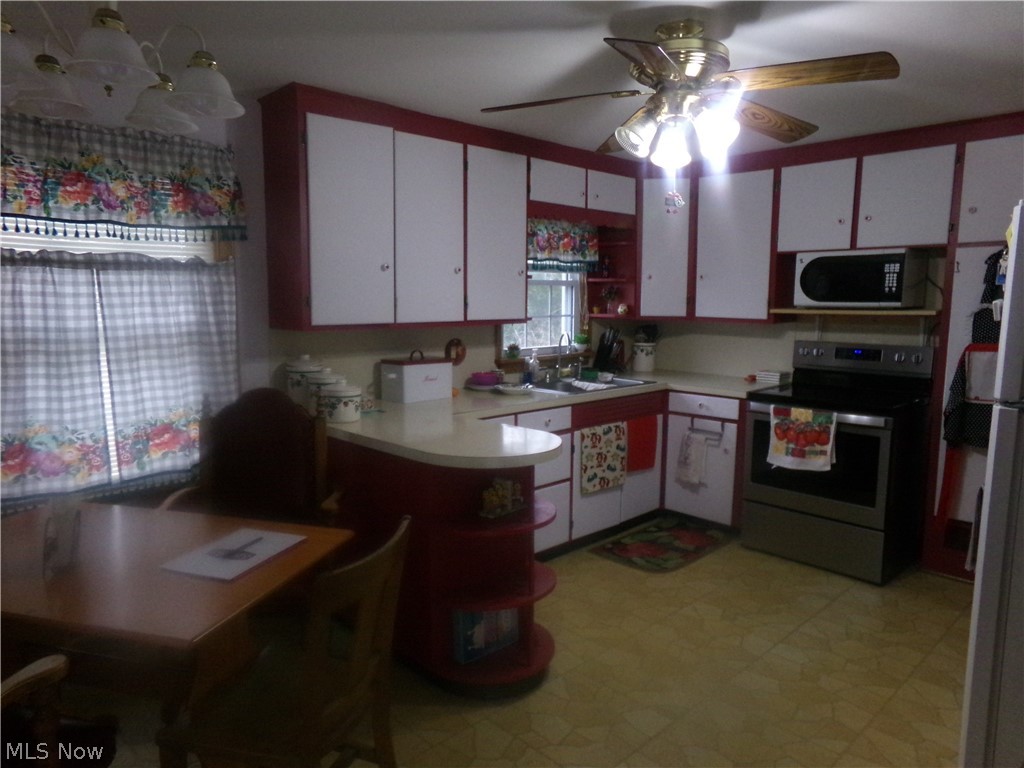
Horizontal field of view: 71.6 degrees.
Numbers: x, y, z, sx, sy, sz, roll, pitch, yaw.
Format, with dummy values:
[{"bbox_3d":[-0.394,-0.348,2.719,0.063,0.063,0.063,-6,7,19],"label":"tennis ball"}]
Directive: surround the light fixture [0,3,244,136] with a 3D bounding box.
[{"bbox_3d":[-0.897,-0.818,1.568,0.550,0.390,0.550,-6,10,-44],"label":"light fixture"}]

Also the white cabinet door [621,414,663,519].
[{"bbox_3d":[0.782,0.504,4.302,0.421,0.606,0.020,-7,10,-44],"label":"white cabinet door"}]

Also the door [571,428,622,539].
[{"bbox_3d":[0.477,0.540,4.003,0.437,0.615,0.020,-7,10,-44],"label":"door"}]

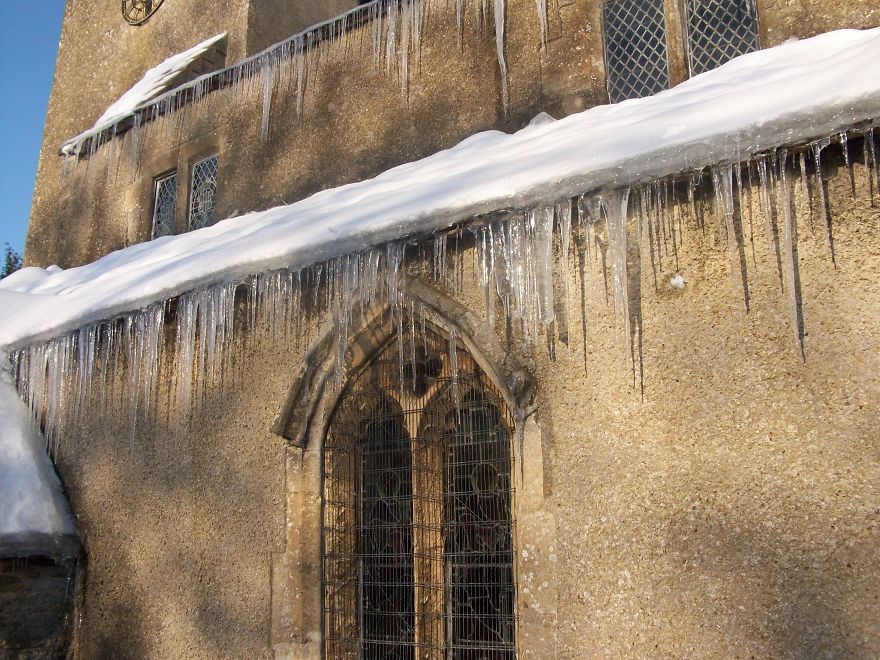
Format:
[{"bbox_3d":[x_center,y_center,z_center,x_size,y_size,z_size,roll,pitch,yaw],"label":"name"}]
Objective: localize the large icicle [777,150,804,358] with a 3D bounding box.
[{"bbox_3d":[1.388,-0.315,3.405,0.042,0.836,0.042,-8,-14,36],"label":"large icicle"}]

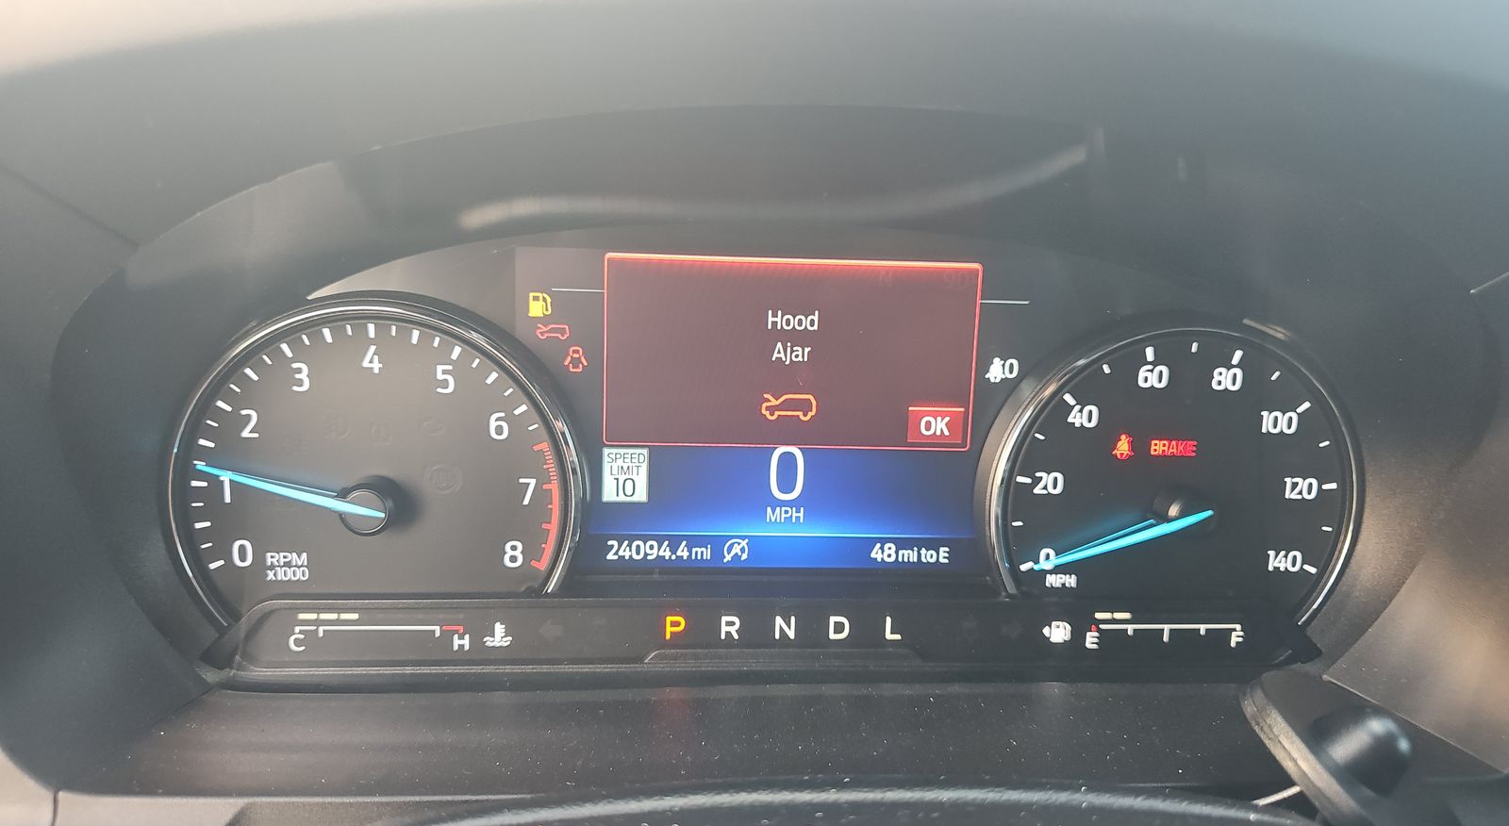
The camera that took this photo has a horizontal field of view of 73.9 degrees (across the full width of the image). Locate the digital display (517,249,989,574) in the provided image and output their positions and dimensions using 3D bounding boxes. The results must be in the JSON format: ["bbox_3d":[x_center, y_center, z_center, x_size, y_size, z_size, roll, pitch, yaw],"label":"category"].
[{"bbox_3d":[0.003,0.001,0.277,0.135,0.088,0.015,1,10,-4],"label":"digital display"}]

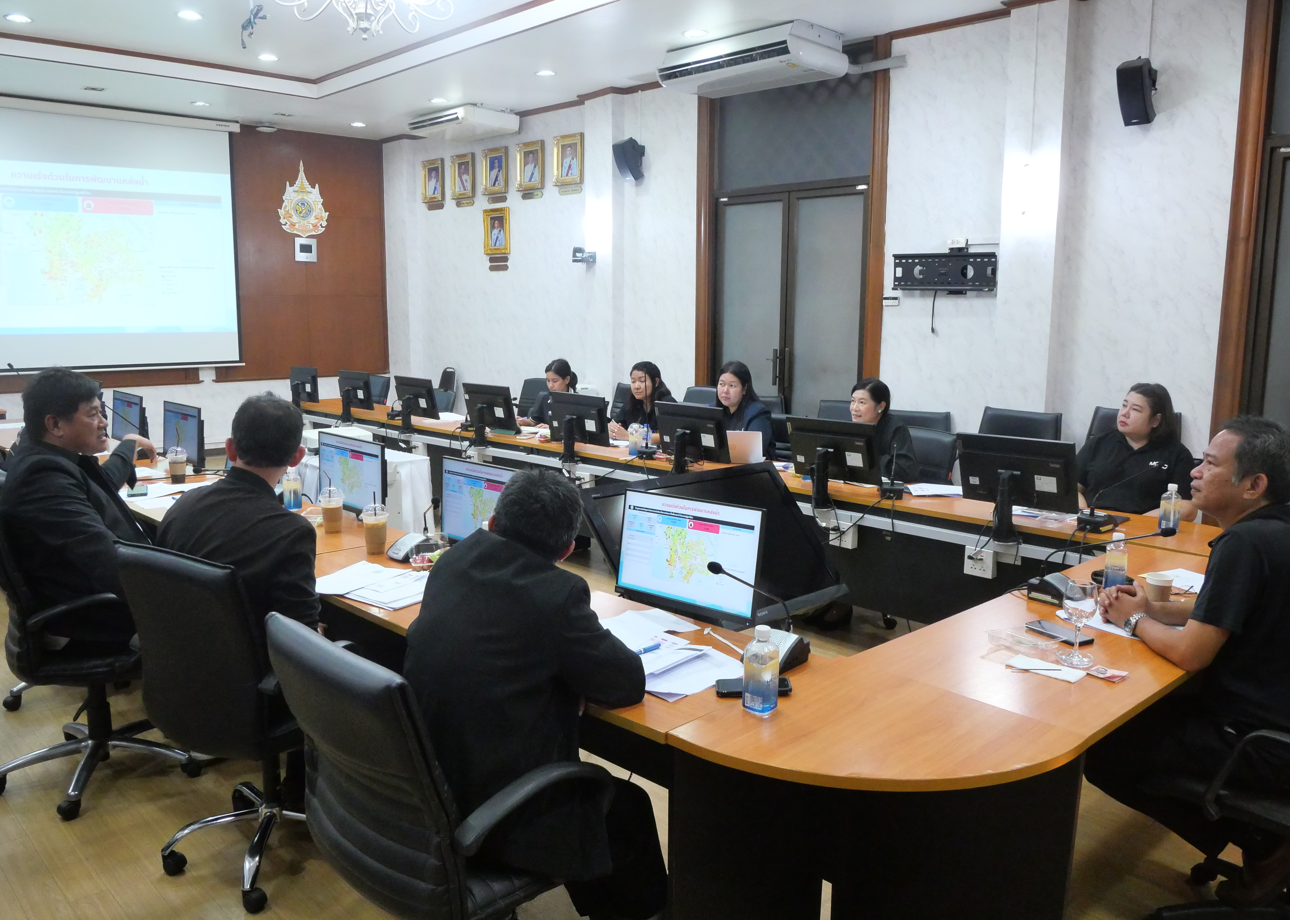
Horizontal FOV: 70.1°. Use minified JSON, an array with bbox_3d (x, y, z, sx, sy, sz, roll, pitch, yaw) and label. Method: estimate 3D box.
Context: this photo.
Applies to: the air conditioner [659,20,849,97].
[{"bbox_3d":[0.760,-2.830,6.585,1.160,0.270,0.680,9,13,44],"label":"air conditioner"}]

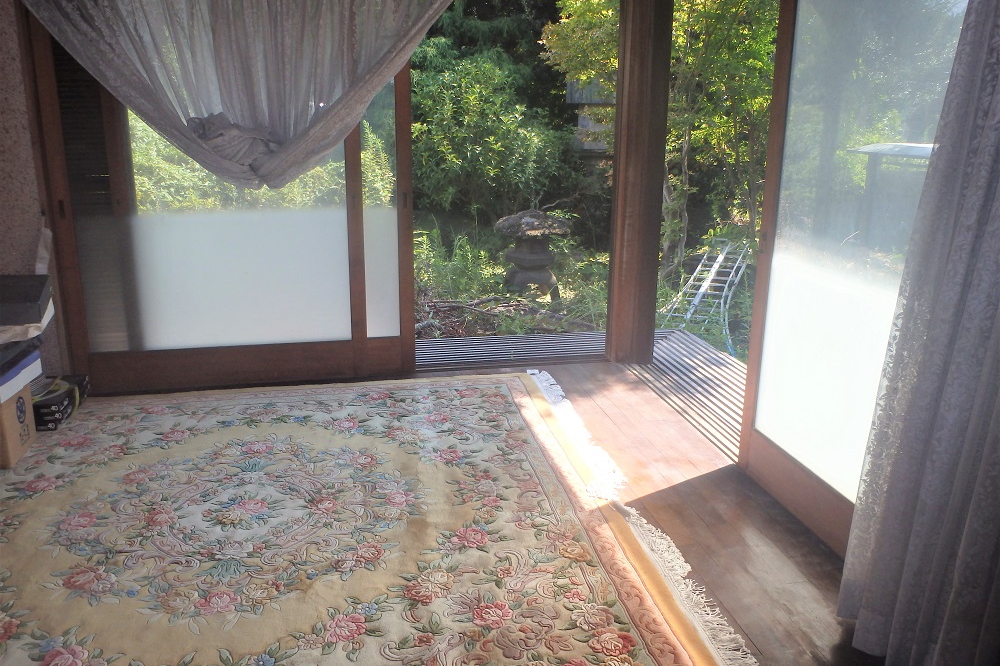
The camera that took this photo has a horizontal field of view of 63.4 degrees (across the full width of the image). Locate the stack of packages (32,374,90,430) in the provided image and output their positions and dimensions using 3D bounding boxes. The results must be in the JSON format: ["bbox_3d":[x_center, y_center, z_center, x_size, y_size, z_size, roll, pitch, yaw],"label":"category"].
[{"bbox_3d":[-1.974,0.299,3.505,0.227,0.110,0.410,-3,15,-12],"label":"stack of packages"}]

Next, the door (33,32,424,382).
[{"bbox_3d":[-1.222,-0.643,3.800,1.619,1.824,0.090,-2,15,-11],"label":"door"}]

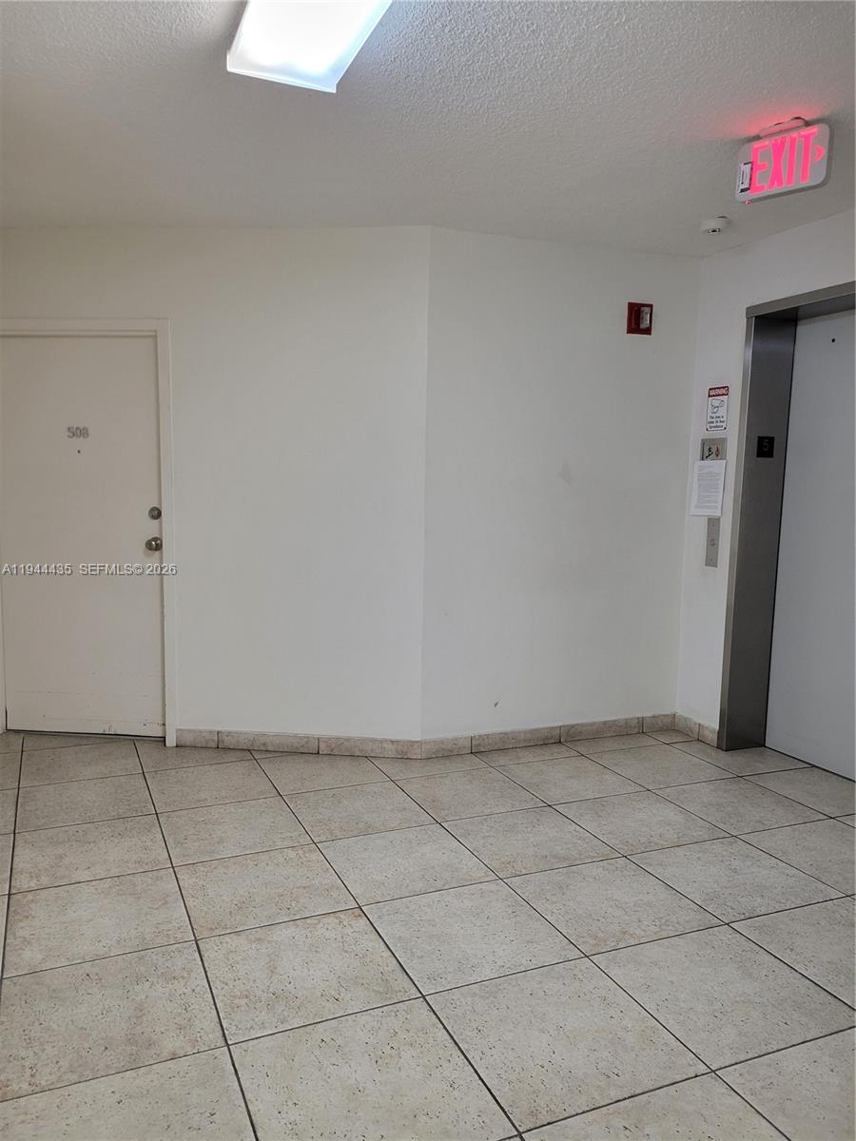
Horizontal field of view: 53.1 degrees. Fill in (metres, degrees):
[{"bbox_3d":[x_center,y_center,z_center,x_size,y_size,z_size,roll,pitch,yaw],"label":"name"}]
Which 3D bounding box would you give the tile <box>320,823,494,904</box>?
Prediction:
[{"bbox_3d":[-0.082,1.029,3.018,0.502,0.010,0.502,-2,7,-24],"label":"tile"}]

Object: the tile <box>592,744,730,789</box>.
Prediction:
[{"bbox_3d":[1.104,0.935,4.084,0.502,0.010,0.502,-2,7,-24],"label":"tile"}]

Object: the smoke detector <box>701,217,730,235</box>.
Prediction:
[{"bbox_3d":[1.252,-1.503,3.748,0.120,0.048,0.120,1,6,0],"label":"smoke detector"}]

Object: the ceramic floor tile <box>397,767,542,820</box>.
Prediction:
[{"bbox_3d":[0.170,0.954,3.653,0.495,0.010,0.495,-2,7,-24],"label":"ceramic floor tile"}]

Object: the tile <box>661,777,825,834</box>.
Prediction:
[{"bbox_3d":[1.295,0.981,3.584,0.495,0.010,0.495,-2,7,-24],"label":"tile"}]

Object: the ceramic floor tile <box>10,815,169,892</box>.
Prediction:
[{"bbox_3d":[-1.209,1.004,3.074,0.502,0.010,0.502,-2,7,-24],"label":"ceramic floor tile"}]

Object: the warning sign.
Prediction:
[{"bbox_3d":[1.449,-0.807,4.289,0.005,0.216,0.142,-2,7,-23],"label":"warning sign"}]

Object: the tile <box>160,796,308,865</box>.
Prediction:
[{"bbox_3d":[-0.747,0.990,3.276,0.502,0.010,0.502,-2,7,-24],"label":"tile"}]

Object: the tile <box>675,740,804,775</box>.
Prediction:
[{"bbox_3d":[1.547,0.928,4.298,0.453,0.010,0.504,-2,7,-24],"label":"tile"}]

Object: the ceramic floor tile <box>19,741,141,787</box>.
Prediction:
[{"bbox_3d":[-1.622,0.901,4.007,0.504,0.010,0.504,-2,7,-24],"label":"ceramic floor tile"}]

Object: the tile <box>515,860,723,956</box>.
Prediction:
[{"bbox_3d":[0.578,1.060,2.735,0.495,0.010,0.495,-2,7,-24],"label":"tile"}]

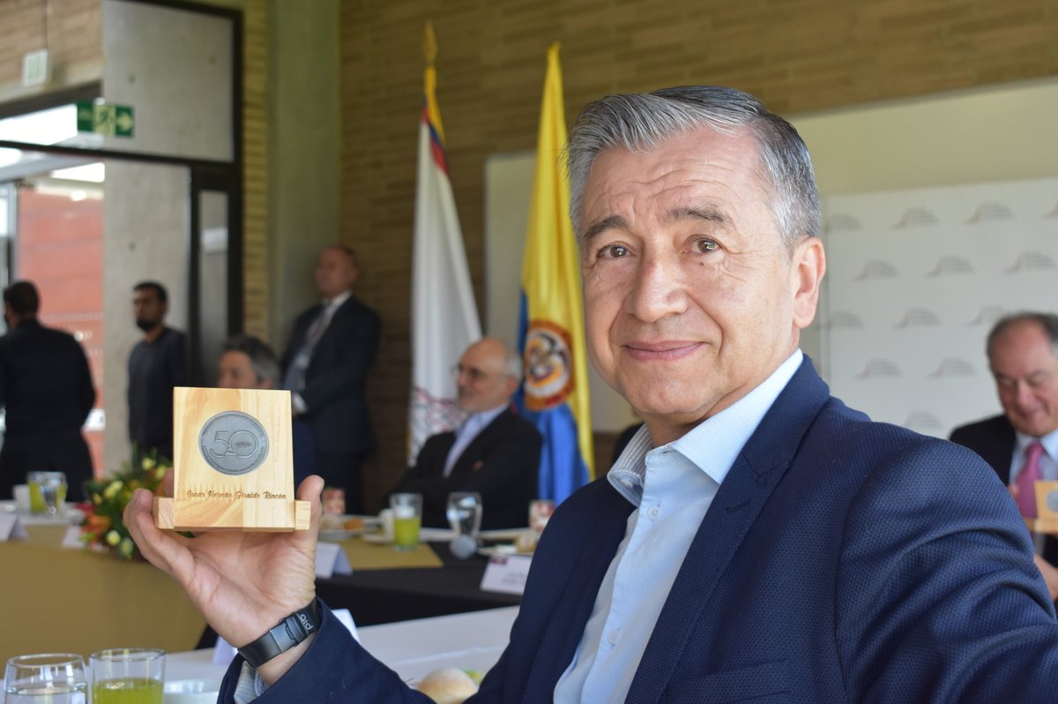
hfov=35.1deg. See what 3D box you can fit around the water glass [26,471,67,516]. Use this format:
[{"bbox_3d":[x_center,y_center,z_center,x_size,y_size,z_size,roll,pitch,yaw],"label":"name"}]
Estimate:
[{"bbox_3d":[-1.378,0.408,4.840,0.082,0.125,0.082,0,-1,0],"label":"water glass"}]

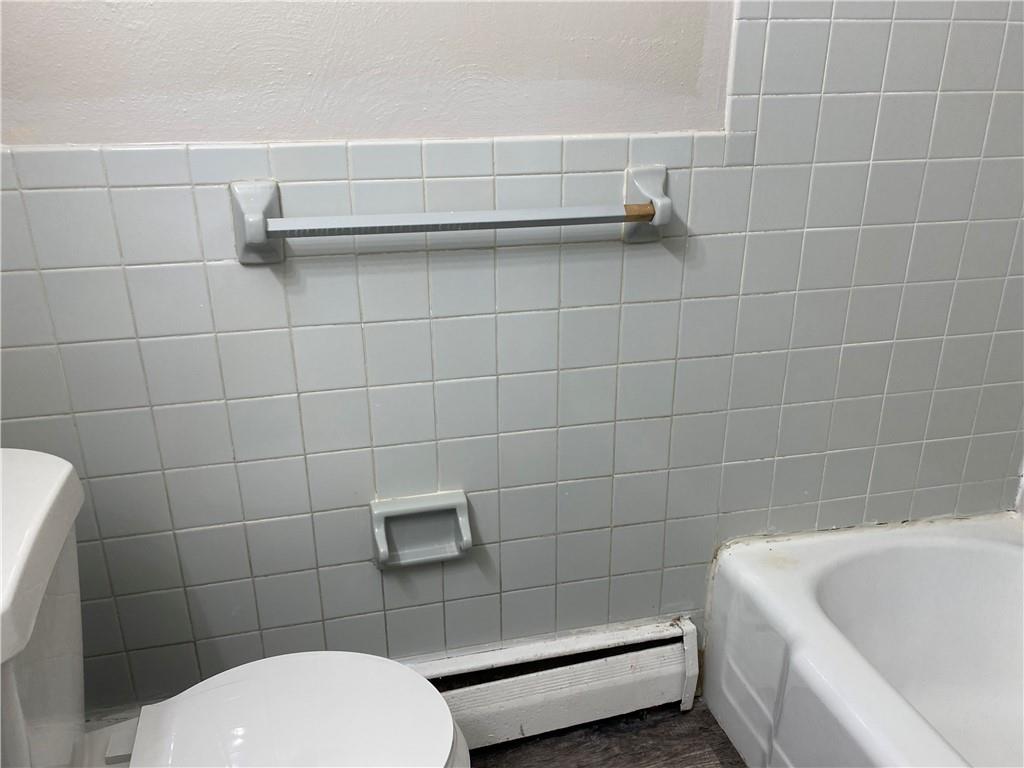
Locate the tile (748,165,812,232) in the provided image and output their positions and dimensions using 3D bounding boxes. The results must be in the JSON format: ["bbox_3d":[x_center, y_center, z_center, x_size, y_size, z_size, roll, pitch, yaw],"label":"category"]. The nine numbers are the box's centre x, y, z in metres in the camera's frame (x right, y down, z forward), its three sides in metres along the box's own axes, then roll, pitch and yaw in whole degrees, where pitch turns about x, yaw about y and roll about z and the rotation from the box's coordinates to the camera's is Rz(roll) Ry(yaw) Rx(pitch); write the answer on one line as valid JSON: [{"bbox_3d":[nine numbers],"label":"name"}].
[{"bbox_3d":[0.454,-0.314,1.304,0.108,0.108,0.008,-5,22,-12],"label":"tile"}]

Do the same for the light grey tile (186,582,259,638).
[{"bbox_3d":[-0.501,0.387,1.339,0.108,0.108,0.010,-5,22,-12],"label":"light grey tile"}]

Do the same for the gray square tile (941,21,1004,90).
[{"bbox_3d":[0.769,-0.546,1.288,0.108,0.108,0.010,-5,22,-12],"label":"gray square tile"}]

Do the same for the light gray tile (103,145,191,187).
[{"bbox_3d":[-0.508,-0.304,1.071,0.108,0.057,0.008,-5,22,-12],"label":"light gray tile"}]

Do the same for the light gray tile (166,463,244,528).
[{"bbox_3d":[-0.503,0.182,1.259,0.108,0.108,0.008,-5,22,-12],"label":"light gray tile"}]

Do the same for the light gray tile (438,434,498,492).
[{"bbox_3d":[-0.076,0.140,1.351,0.108,0.108,0.010,-5,22,-12],"label":"light gray tile"}]

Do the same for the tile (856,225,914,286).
[{"bbox_3d":[0.670,-0.232,1.387,0.108,0.108,0.010,-5,21,-12],"label":"tile"}]

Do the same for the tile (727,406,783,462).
[{"bbox_3d":[0.456,0.095,1.457,0.108,0.108,0.010,-5,22,-12],"label":"tile"}]

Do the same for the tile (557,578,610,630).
[{"bbox_3d":[0.138,0.429,1.510,0.108,0.108,0.009,-5,21,-13],"label":"tile"}]

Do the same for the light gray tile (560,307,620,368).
[{"bbox_3d":[0.129,-0.081,1.314,0.108,0.108,0.010,-5,21,-12],"label":"light gray tile"}]

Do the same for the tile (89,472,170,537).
[{"bbox_3d":[-0.610,0.192,1.237,0.108,0.108,0.008,-5,22,-12],"label":"tile"}]

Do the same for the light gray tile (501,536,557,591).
[{"bbox_3d":[0.031,0.338,1.453,0.108,0.108,0.010,-5,22,-12],"label":"light gray tile"}]

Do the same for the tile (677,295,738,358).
[{"bbox_3d":[0.349,-0.100,1.360,0.108,0.108,0.010,-5,22,-12],"label":"tile"}]

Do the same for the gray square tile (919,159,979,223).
[{"bbox_3d":[0.774,-0.343,1.371,0.108,0.108,0.010,-5,22,-12],"label":"gray square tile"}]

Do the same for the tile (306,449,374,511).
[{"bbox_3d":[-0.288,0.162,1.308,0.108,0.108,0.009,-5,22,-12],"label":"tile"}]

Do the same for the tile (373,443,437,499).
[{"bbox_3d":[-0.181,0.153,1.328,0.108,0.108,0.010,-5,21,-12],"label":"tile"}]

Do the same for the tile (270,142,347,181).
[{"bbox_3d":[-0.295,-0.324,1.119,0.108,0.054,0.010,-5,21,-12],"label":"tile"}]

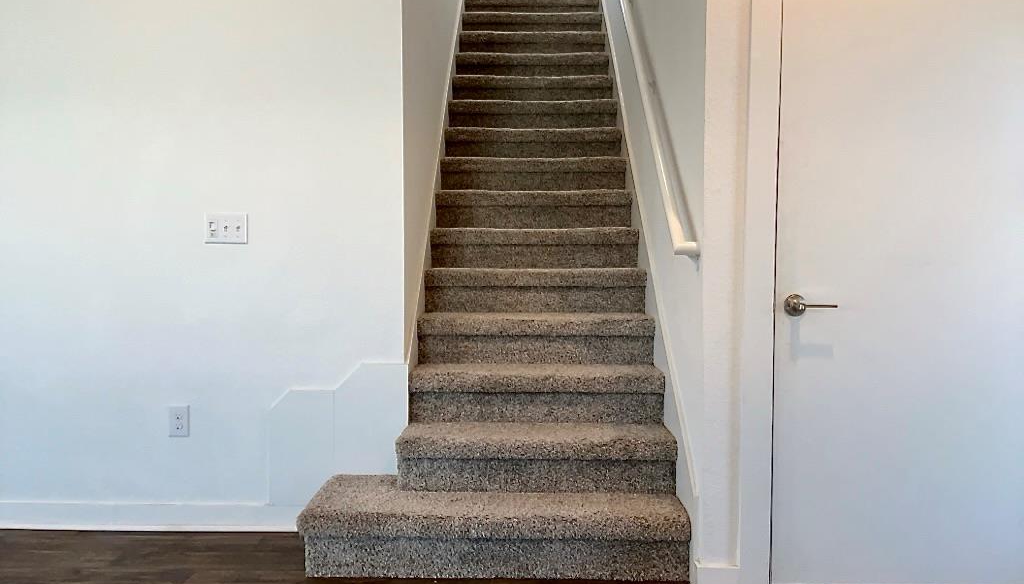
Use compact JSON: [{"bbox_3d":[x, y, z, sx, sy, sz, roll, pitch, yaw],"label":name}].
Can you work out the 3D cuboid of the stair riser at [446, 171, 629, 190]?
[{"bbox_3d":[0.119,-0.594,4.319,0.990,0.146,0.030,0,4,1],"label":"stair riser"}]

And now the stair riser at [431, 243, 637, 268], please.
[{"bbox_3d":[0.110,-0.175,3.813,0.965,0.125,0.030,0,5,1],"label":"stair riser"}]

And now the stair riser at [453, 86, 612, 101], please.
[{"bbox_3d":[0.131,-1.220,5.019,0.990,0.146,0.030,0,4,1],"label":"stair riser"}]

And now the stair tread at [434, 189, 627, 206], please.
[{"bbox_3d":[0.116,-0.478,4.176,0.995,0.068,0.275,0,4,1],"label":"stair tread"}]

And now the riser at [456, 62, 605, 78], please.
[{"bbox_3d":[0.133,-1.406,5.173,0.965,0.125,0.030,0,5,1],"label":"riser"}]

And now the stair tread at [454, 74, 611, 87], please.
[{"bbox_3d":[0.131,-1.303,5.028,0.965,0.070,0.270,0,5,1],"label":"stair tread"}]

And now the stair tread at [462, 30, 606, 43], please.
[{"bbox_3d":[0.139,-1.711,5.480,0.983,0.078,0.261,0,3,1],"label":"stair tread"}]

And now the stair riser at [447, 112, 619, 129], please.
[{"bbox_3d":[0.125,-0.993,4.702,0.983,0.115,0.025,0,3,1],"label":"stair riser"}]

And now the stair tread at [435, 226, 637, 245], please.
[{"bbox_3d":[0.111,-0.272,3.877,0.983,0.078,0.261,0,3,1],"label":"stair tread"}]

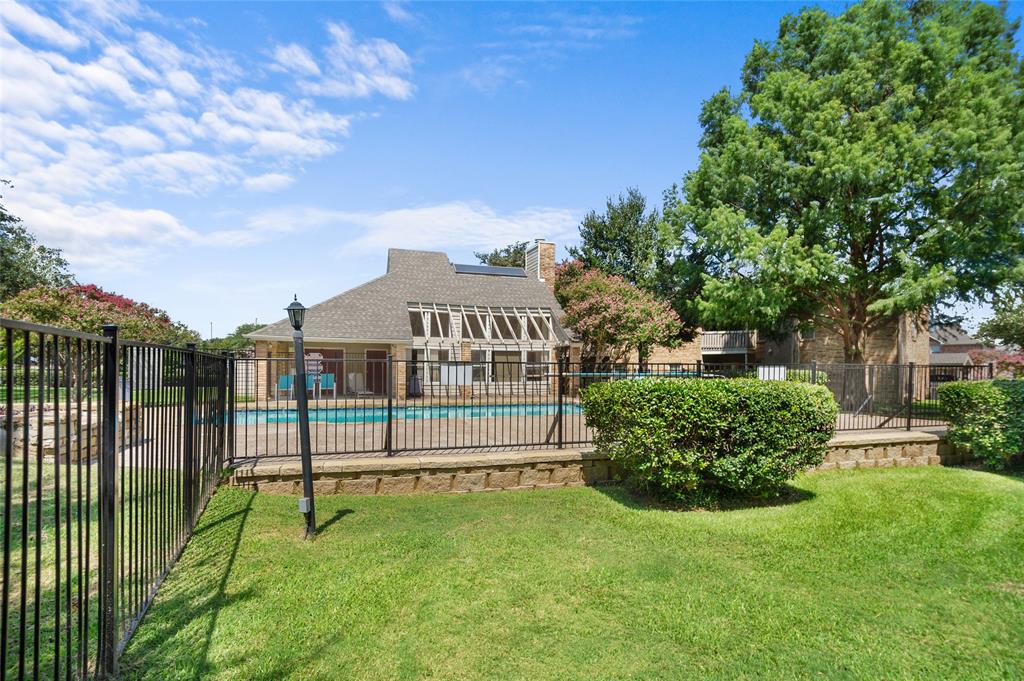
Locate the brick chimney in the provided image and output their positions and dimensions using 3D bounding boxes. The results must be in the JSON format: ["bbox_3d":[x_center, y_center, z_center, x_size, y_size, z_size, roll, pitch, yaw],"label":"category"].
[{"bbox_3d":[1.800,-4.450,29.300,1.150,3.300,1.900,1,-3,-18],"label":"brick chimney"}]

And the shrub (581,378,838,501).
[{"bbox_3d":[2.470,1.200,6.200,3.050,1.450,1.800,1,-2,-12],"label":"shrub"}]

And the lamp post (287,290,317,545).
[{"bbox_3d":[-1.775,0.655,4.120,0.210,2.070,0.210,-3,-2,0],"label":"lamp post"}]

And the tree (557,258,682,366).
[{"bbox_3d":[4.750,-0.450,21.800,5.400,6.100,5.200,0,-2,0],"label":"tree"}]

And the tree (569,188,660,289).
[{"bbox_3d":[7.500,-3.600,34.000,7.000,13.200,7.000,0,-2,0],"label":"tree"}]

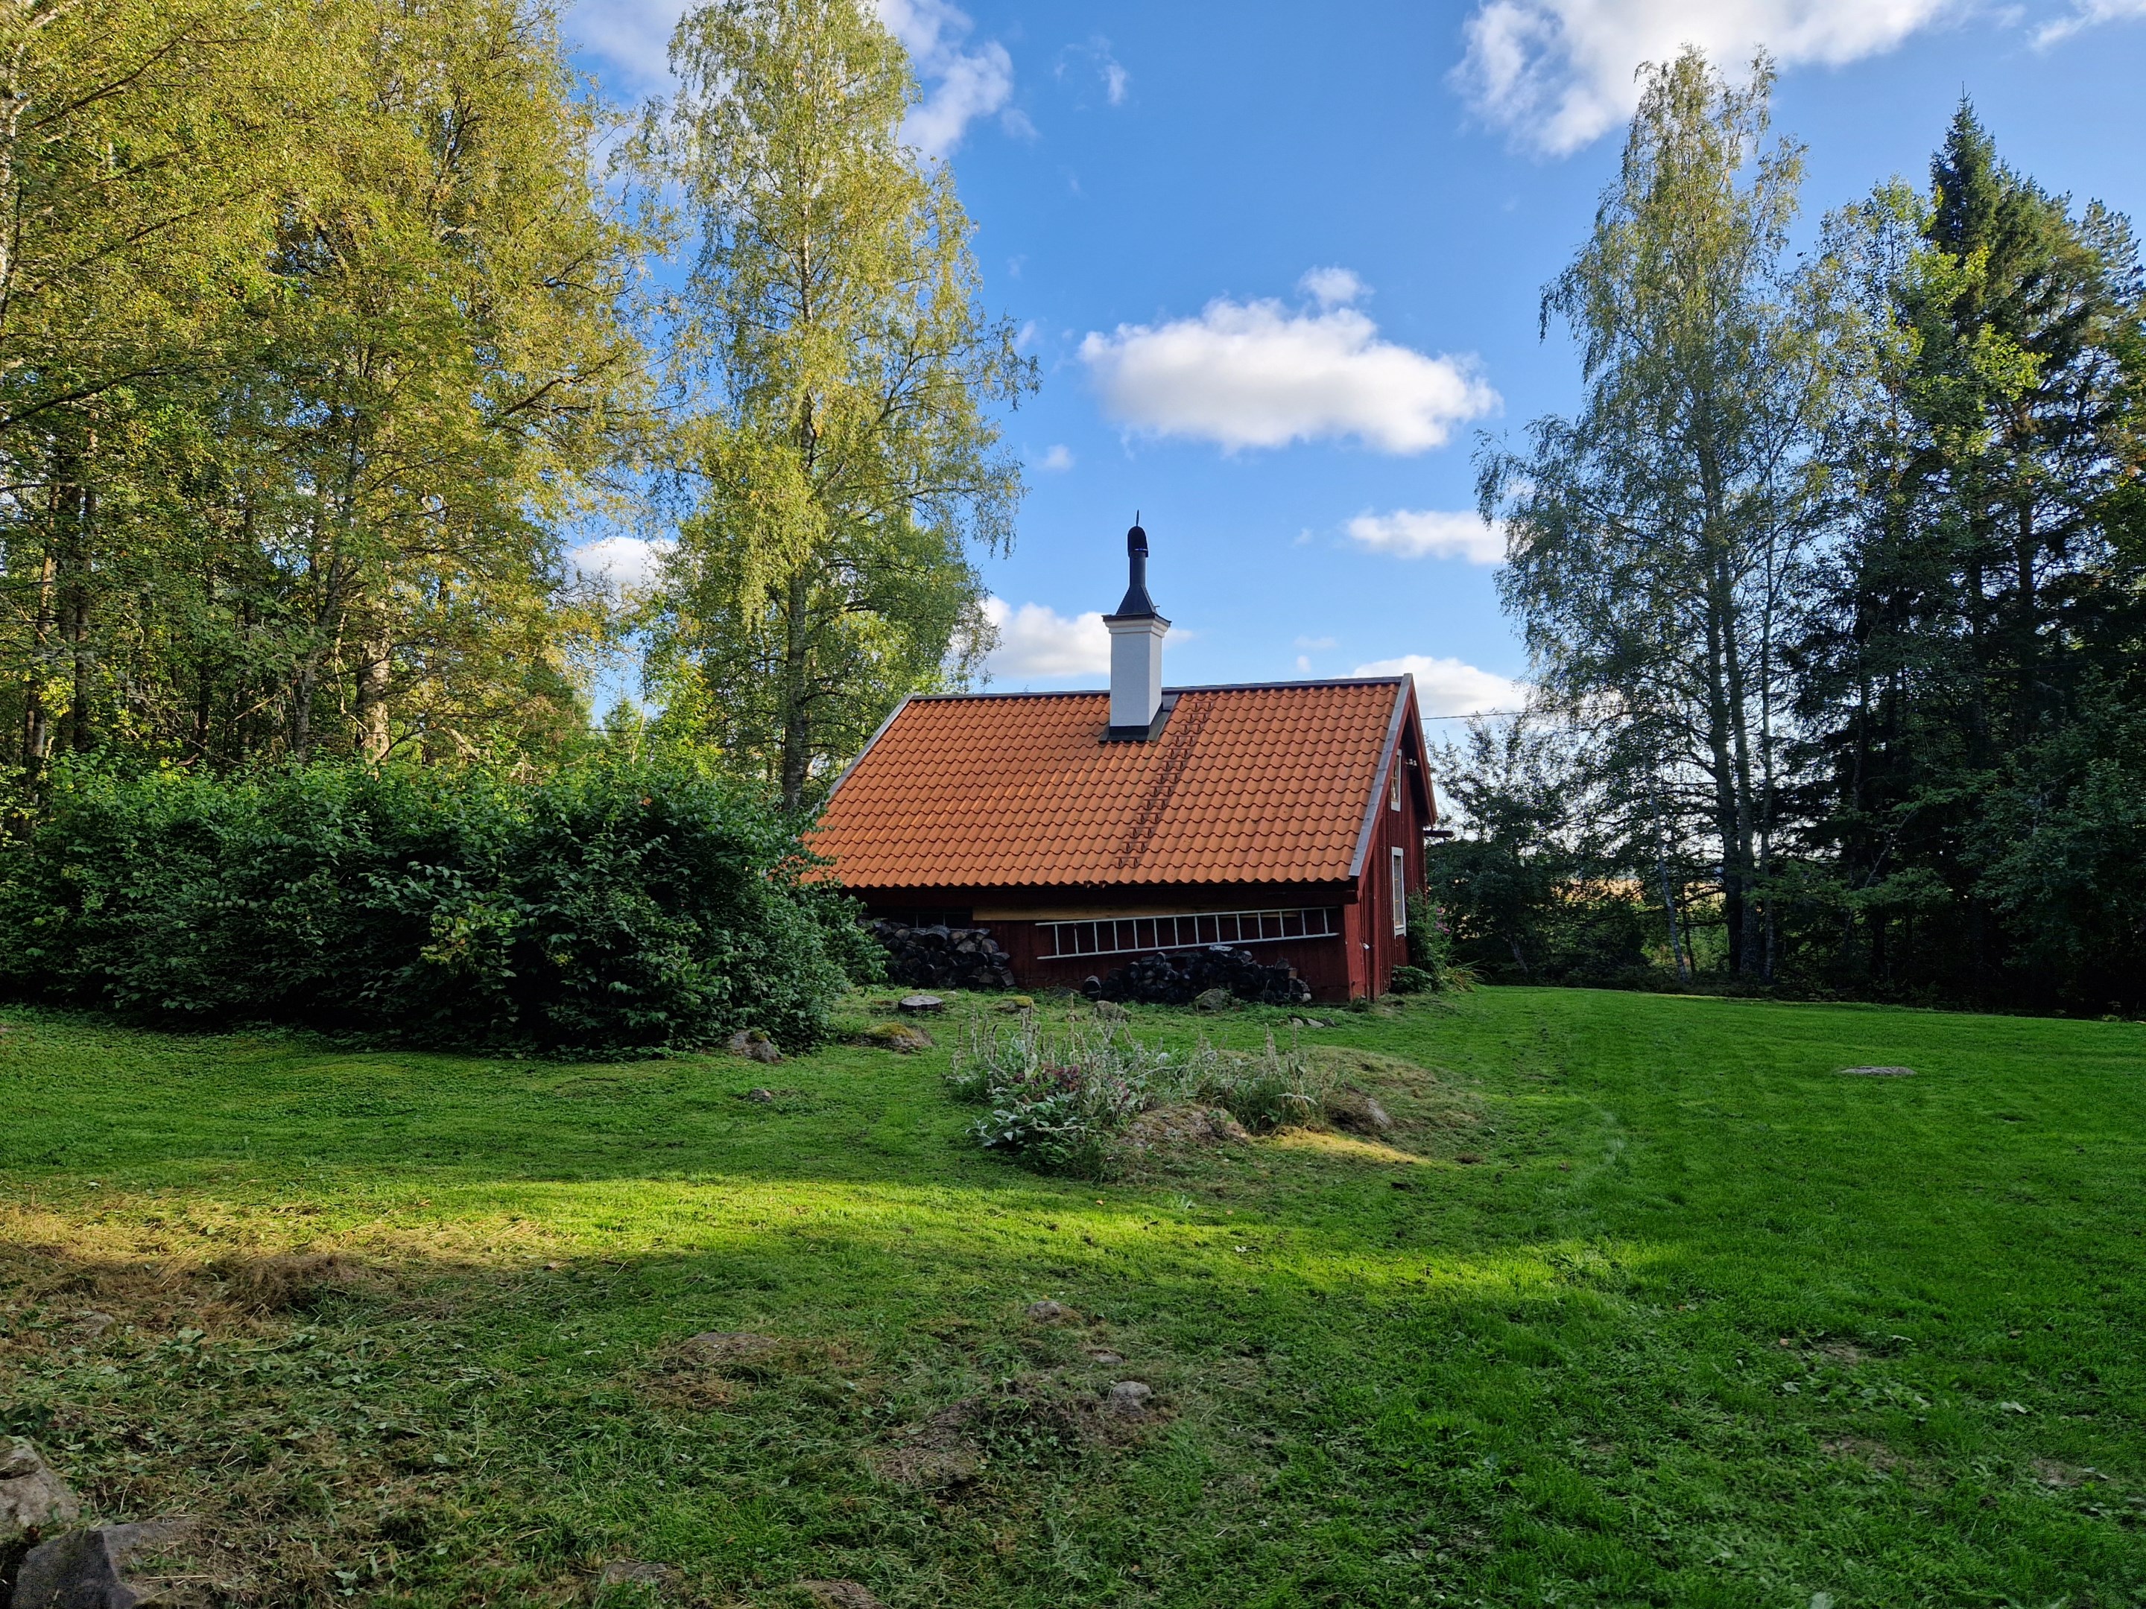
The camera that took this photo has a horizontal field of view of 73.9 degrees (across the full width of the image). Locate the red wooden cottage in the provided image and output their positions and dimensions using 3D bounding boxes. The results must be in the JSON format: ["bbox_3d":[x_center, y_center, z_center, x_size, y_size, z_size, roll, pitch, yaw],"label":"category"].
[{"bbox_3d":[0.938,-0.896,22.857,8.600,7.200,7.700,-1,-3,21],"label":"red wooden cottage"}]

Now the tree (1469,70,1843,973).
[{"bbox_3d":[10.493,-5.399,25.642,6.400,16.900,6.200,0,-3,0],"label":"tree"}]

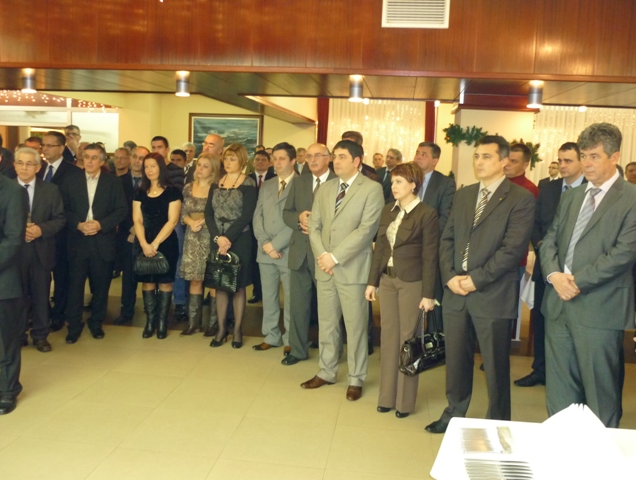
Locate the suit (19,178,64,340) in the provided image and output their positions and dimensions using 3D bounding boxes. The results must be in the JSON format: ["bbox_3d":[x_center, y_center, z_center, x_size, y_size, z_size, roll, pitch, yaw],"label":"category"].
[{"bbox_3d":[-2.429,0.168,5.182,0.530,1.400,0.330,2,7,-2],"label":"suit"}]

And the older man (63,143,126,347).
[{"bbox_3d":[-2.015,0.020,5.469,0.550,1.734,0.380,2,7,-9],"label":"older man"}]

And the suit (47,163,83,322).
[{"bbox_3d":[-2.451,0.029,5.756,0.550,1.593,0.340,4,7,13],"label":"suit"}]

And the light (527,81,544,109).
[{"bbox_3d":[1.852,-1.235,5.195,0.130,0.240,0.130,3,7,7],"label":"light"}]

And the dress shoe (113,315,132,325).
[{"bbox_3d":[-1.926,0.771,6.152,0.110,0.110,0.290,8,9,37],"label":"dress shoe"}]

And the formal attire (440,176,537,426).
[{"bbox_3d":[1.003,0.386,3.768,0.360,1.525,0.550,-3,9,-42],"label":"formal attire"}]

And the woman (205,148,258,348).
[{"bbox_3d":[-0.780,0.052,5.449,0.480,1.800,0.370,5,8,17],"label":"woman"}]

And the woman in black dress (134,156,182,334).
[{"bbox_3d":[-1.478,0.044,5.646,0.450,1.693,0.340,2,7,-5],"label":"woman in black dress"}]

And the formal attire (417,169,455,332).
[{"bbox_3d":[0.998,0.221,5.368,0.520,1.630,0.340,7,9,30],"label":"formal attire"}]

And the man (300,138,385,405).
[{"bbox_3d":[0.184,0.199,4.395,0.570,1.790,0.400,6,8,29],"label":"man"}]

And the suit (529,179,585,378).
[{"bbox_3d":[1.886,0.310,4.757,0.330,1.530,0.540,-3,9,-40],"label":"suit"}]

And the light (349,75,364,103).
[{"bbox_3d":[0.354,-1.385,5.622,0.120,0.220,0.120,3,7,0],"label":"light"}]

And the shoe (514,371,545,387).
[{"bbox_3d":[1.695,1.089,4.849,0.290,0.115,0.105,0,8,-18],"label":"shoe"}]

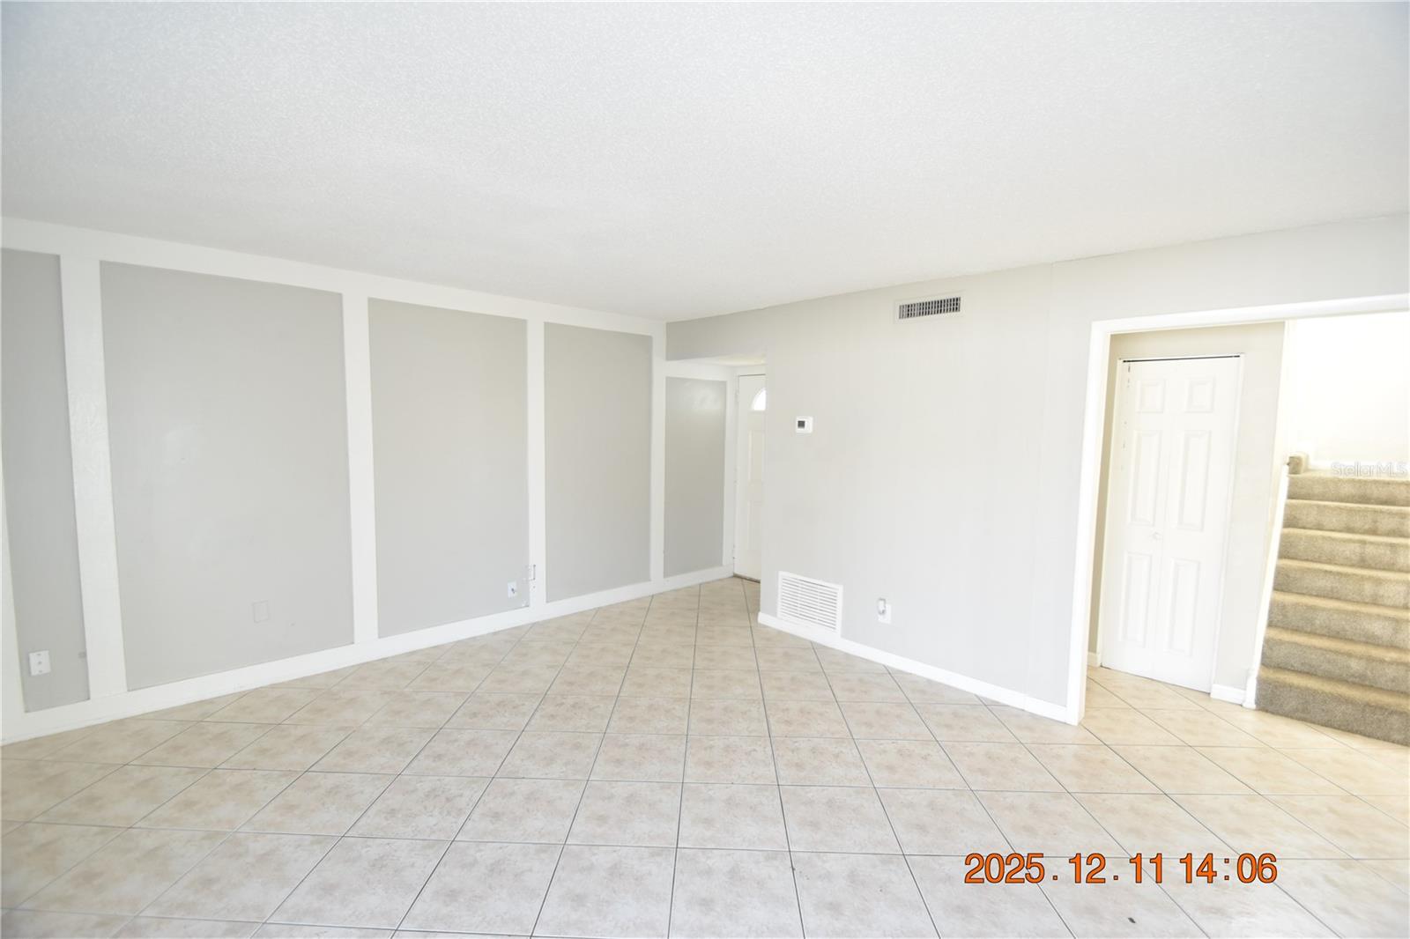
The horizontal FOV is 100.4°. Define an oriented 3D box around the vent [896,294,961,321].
[{"bbox_3d":[1.369,-0.983,3.572,0.030,0.150,0.445,-3,6,-44],"label":"vent"}]

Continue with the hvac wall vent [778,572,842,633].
[{"bbox_3d":[0.771,0.980,4.303,0.030,0.360,0.570,-3,6,-44],"label":"hvac wall vent"}]

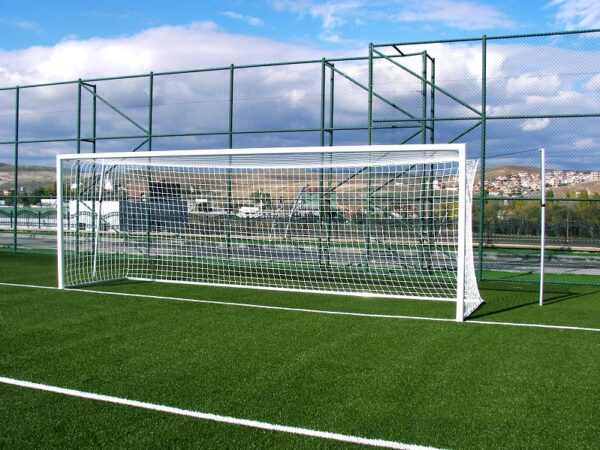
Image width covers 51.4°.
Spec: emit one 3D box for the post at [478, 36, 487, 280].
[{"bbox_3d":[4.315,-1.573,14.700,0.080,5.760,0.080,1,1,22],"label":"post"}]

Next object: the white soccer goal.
[{"bbox_3d":[-0.687,0.035,11.388,7.560,2.520,2.200,1,1,22],"label":"white soccer goal"}]

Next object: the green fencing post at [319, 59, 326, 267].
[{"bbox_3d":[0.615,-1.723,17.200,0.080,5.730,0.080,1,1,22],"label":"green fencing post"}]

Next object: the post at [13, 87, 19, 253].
[{"bbox_3d":[-9.717,-1.878,21.400,0.080,5.710,0.080,1,1,22],"label":"post"}]

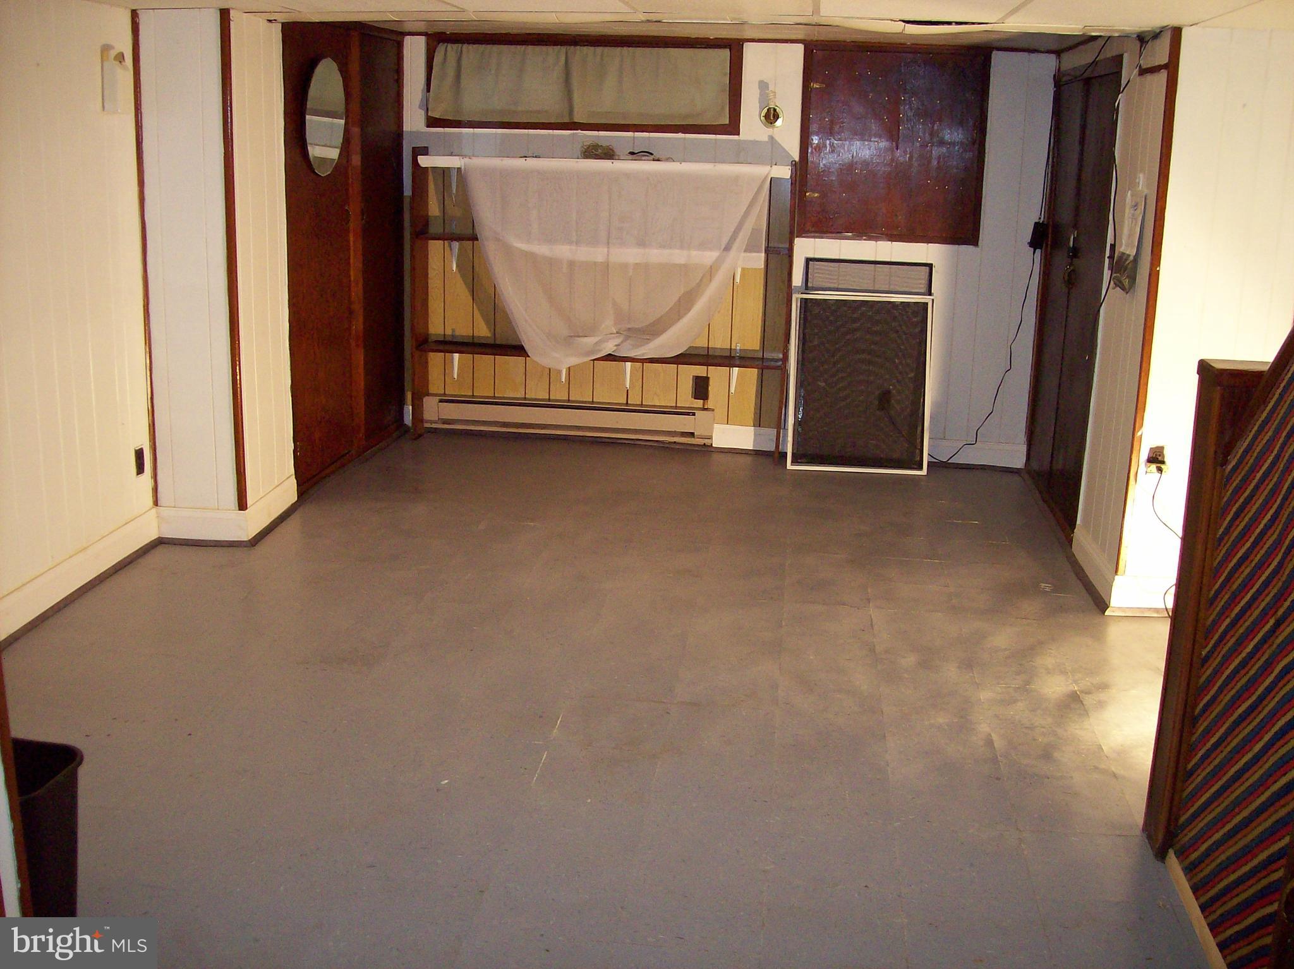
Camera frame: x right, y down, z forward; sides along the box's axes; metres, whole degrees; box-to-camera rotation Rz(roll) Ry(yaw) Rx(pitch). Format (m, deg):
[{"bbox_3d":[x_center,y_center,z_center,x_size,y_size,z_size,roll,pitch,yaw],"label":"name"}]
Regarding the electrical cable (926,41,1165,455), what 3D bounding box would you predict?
[{"bbox_3d":[1.623,-0.859,5.820,0.500,1.980,1.750,3,15,6],"label":"electrical cable"}]

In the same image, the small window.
[{"bbox_3d":[-0.327,-1.965,6.643,1.575,0.455,0.080,3,15,6],"label":"small window"}]

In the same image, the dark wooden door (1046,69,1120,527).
[{"bbox_3d":[1.881,-0.784,5.731,0.050,1.835,0.640,3,15,6],"label":"dark wooden door"}]

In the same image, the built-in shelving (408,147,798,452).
[{"bbox_3d":[-0.248,-0.917,6.853,1.930,1.505,0.230,3,15,6],"label":"built-in shelving"}]

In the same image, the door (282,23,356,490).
[{"bbox_3d":[-1.463,-1.017,6.036,0.050,1.960,0.810,3,15,6],"label":"door"}]

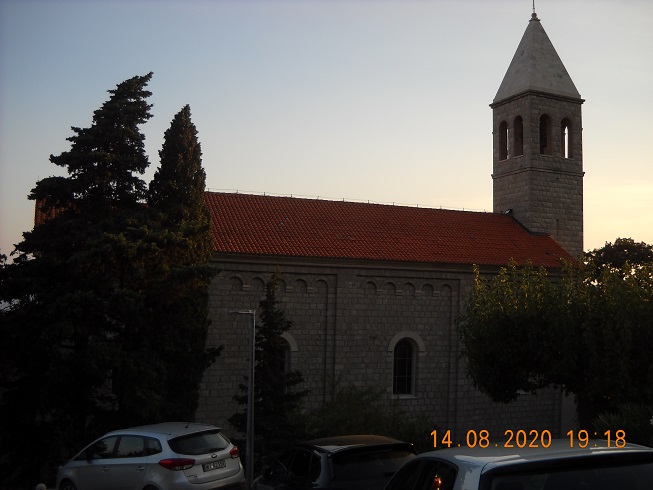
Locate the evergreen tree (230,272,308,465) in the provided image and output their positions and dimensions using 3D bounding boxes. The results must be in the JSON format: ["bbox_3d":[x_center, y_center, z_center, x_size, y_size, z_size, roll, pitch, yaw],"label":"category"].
[{"bbox_3d":[-1.837,3.975,24.500,2.500,6.100,2.500,1,-4,0],"label":"evergreen tree"}]

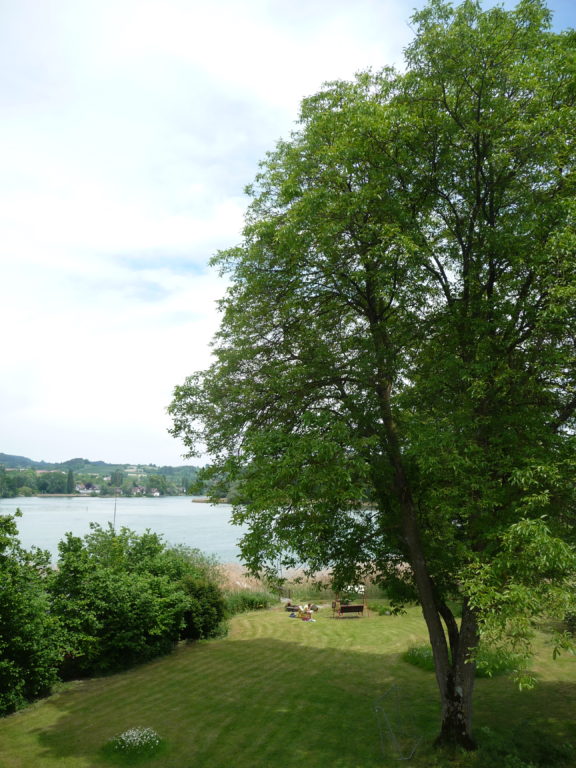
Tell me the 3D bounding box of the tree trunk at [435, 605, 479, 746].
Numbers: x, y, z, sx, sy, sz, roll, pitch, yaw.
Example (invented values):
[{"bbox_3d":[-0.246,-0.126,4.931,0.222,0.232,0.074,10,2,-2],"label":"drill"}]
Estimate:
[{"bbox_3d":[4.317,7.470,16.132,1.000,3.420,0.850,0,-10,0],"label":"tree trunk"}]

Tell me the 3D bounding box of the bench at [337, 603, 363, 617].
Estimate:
[{"bbox_3d":[3.560,12.593,34.891,1.480,0.740,0.580,1,-10,-4],"label":"bench"}]

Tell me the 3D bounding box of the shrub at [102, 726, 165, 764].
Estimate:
[{"bbox_3d":[-3.769,8.799,15.230,1.380,0.500,1.100,2,-10,-14],"label":"shrub"}]

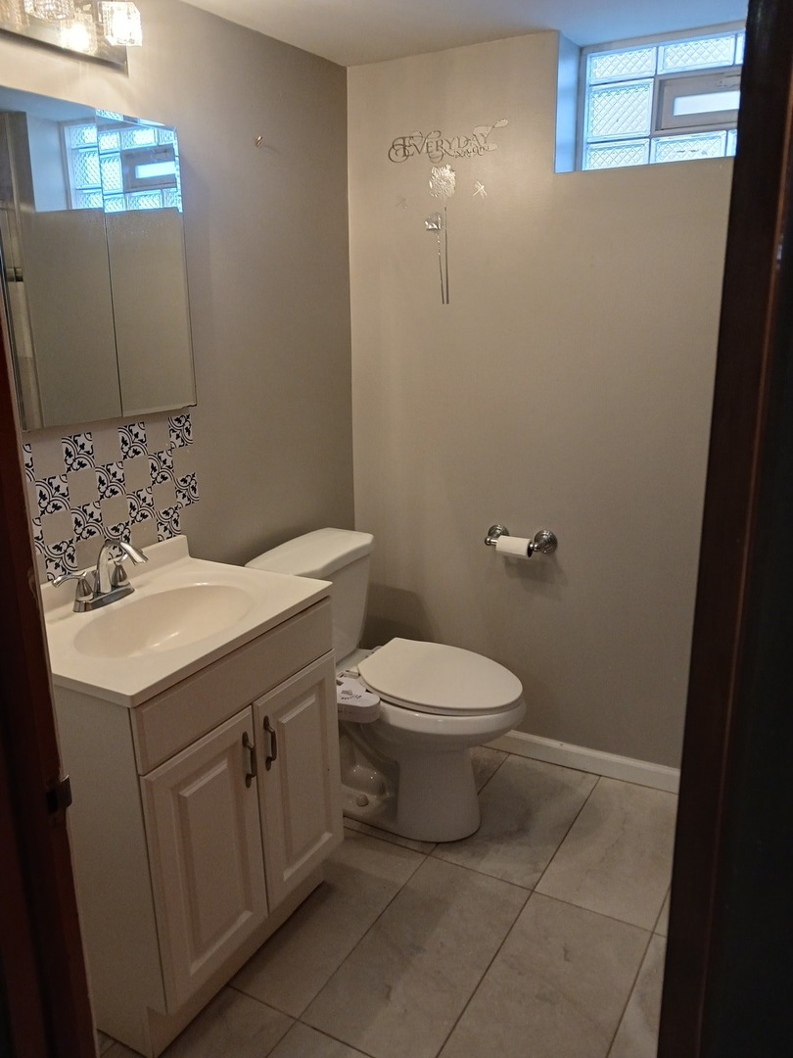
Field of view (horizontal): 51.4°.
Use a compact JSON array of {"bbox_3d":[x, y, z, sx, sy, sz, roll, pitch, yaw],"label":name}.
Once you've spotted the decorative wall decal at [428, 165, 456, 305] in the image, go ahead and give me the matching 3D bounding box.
[{"bbox_3d":[0.134,-0.867,2.422,0.089,0.394,0.006,8,18,28],"label":"decorative wall decal"}]

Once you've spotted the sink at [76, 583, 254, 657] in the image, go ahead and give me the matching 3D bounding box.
[{"bbox_3d":[-0.477,0.248,1.730,0.298,0.139,0.418,8,18,28],"label":"sink"}]

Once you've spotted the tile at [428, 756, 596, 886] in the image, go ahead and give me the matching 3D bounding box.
[{"bbox_3d":[0.368,0.844,2.413,0.301,0.012,0.603,8,18,28],"label":"tile"}]

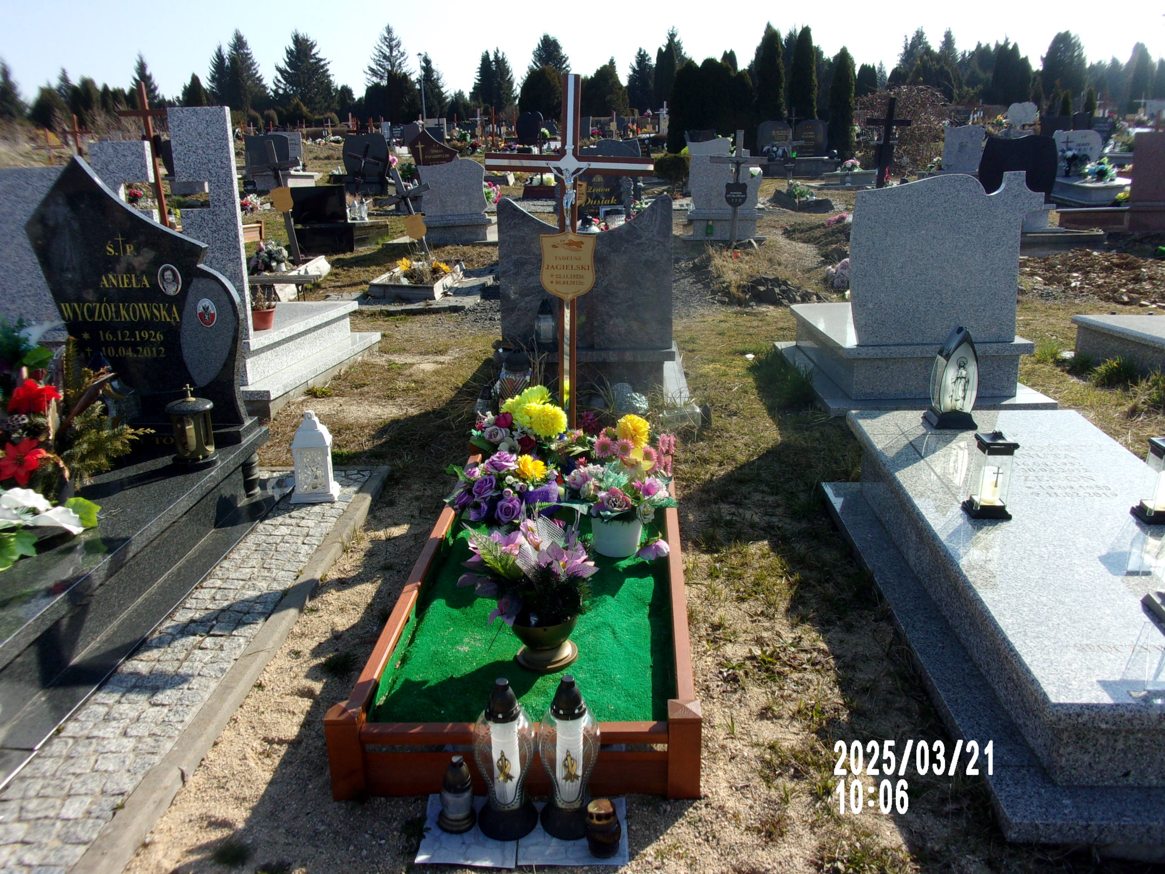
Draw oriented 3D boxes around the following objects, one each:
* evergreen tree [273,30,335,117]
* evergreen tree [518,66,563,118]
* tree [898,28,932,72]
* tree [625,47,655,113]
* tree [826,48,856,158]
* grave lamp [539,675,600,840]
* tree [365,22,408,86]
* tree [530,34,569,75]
[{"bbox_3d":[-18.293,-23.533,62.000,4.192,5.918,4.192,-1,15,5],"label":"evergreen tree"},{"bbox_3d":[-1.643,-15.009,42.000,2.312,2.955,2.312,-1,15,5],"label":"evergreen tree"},{"bbox_3d":[31.031,-33.388,87.904,3.600,8.793,3.600,0,19,3],"label":"tree"},{"bbox_3d":[3.696,-21.772,60.269,2.200,5.767,2.200,0,19,3],"label":"tree"},{"bbox_3d":[5.550,-7.082,20.200,0.620,2.500,0.620,-1,16,3],"label":"tree"},{"bbox_3d":[-0.029,0.723,2.145,0.139,0.370,0.139,0,16,5],"label":"grave lamp"},{"bbox_3d":[-13.956,-26.237,68.000,3.600,7.200,3.600,-1,16,3],"label":"tree"},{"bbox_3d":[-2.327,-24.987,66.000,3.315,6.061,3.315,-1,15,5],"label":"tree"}]

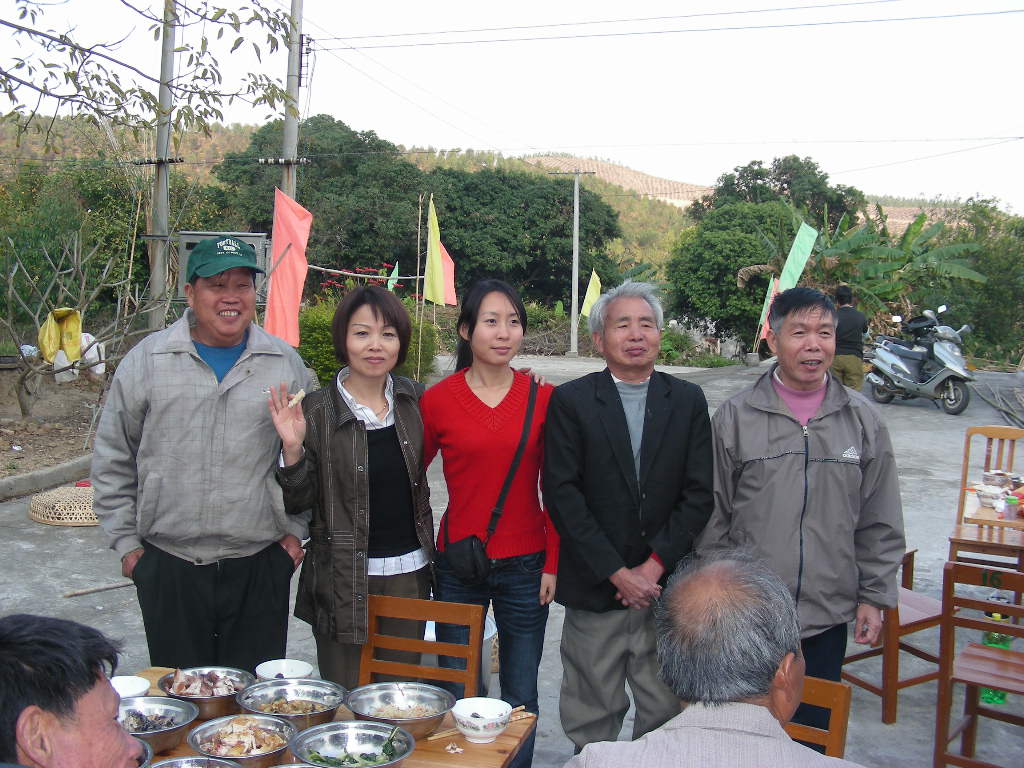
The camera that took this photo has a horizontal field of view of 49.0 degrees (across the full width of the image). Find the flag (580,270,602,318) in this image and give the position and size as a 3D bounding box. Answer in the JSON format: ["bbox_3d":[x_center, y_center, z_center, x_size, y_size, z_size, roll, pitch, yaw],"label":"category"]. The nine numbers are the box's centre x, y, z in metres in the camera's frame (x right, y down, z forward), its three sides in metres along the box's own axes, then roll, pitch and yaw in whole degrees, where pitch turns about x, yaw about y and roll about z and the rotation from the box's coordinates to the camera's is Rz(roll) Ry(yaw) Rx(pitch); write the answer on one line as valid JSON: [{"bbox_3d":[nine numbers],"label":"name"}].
[{"bbox_3d":[2.829,-3.220,40.000,0.480,1.800,0.120,15,0,0],"label":"flag"}]

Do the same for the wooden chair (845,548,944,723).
[{"bbox_3d":[1.492,0.838,4.394,0.440,0.780,0.380,-2,6,-29],"label":"wooden chair"}]

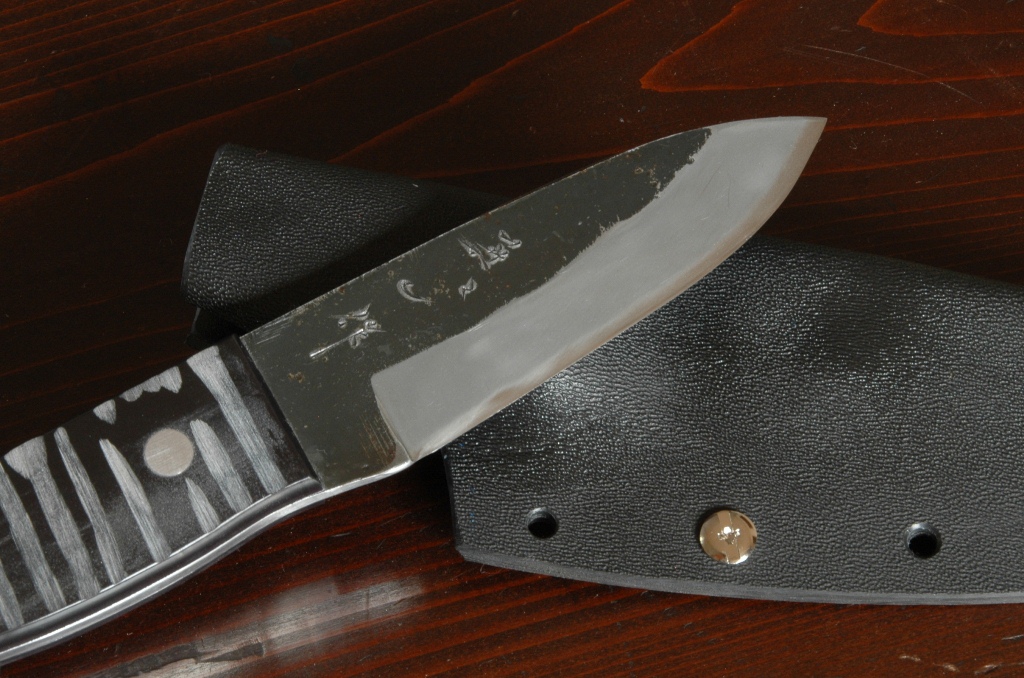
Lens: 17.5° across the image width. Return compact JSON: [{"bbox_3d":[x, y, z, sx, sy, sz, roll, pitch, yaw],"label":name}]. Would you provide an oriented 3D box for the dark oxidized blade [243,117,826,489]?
[{"bbox_3d":[0.007,-0.007,0.436,0.082,0.003,0.026,-27,71,-5],"label":"dark oxidized blade"}]

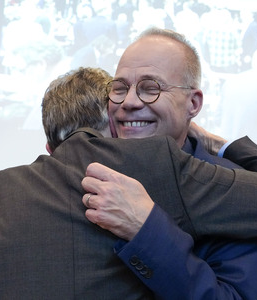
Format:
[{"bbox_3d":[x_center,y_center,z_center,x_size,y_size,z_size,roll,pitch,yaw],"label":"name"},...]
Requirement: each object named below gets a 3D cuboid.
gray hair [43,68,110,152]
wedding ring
[{"bbox_3d":[-0.103,-0.086,0.845,0.168,0.180,0.200,-16,-7,7],"label":"gray hair"},{"bbox_3d":[-0.067,0.088,0.690,0.004,0.021,0.021,7,4,30],"label":"wedding ring"}]

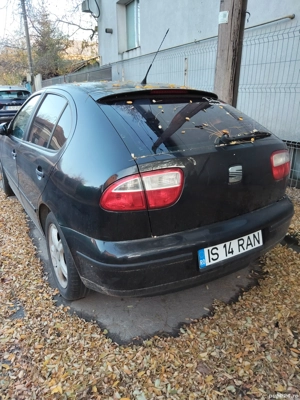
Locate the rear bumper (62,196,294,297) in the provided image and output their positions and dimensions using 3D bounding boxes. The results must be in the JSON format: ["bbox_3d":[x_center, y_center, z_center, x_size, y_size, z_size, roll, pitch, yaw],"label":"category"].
[{"bbox_3d":[0.371,0.195,1.869,1.690,0.390,0.505,-12,23,-30],"label":"rear bumper"}]

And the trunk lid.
[{"bbox_3d":[0.283,-0.338,1.819,1.120,0.700,0.695,-12,23,-30],"label":"trunk lid"}]

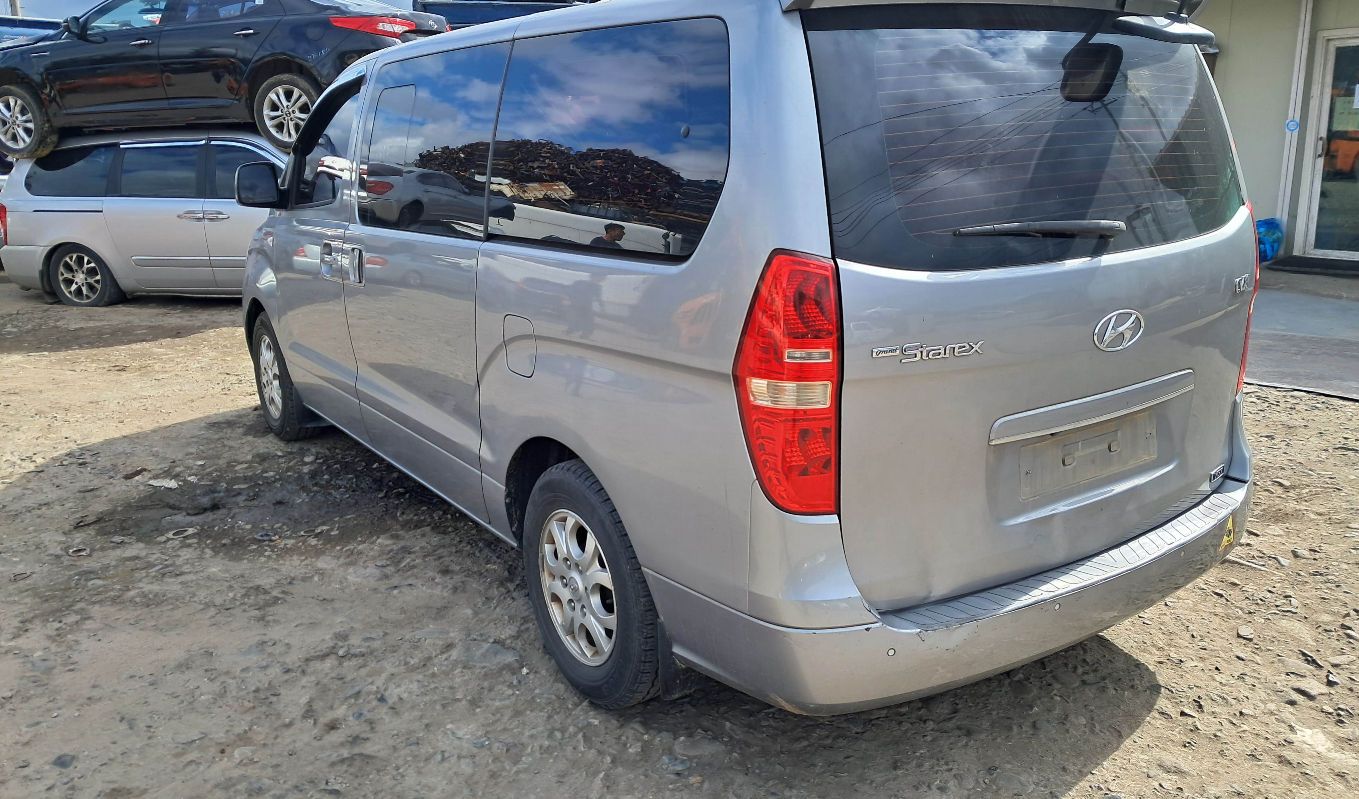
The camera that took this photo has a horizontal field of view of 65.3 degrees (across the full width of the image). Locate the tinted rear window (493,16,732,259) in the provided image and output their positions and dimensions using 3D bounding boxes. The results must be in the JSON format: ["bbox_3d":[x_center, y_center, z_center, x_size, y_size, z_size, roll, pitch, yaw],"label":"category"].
[{"bbox_3d":[-0.188,-0.613,2.514,0.060,0.540,1.080,3,10,-36],"label":"tinted rear window"}]

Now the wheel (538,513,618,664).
[{"bbox_3d":[-0.220,0.504,2.956,0.170,0.440,0.440,-11,18,-33],"label":"wheel"}]

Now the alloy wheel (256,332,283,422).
[{"bbox_3d":[-2.038,-0.125,5.513,0.170,0.440,0.440,-11,18,-33],"label":"alloy wheel"}]

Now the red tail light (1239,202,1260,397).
[{"bbox_3d":[1.579,-0.305,3.012,0.175,0.555,0.210,-11,18,-33],"label":"red tail light"}]

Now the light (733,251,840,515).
[{"bbox_3d":[0.226,-0.034,2.127,0.175,0.555,0.210,-11,18,-33],"label":"light"}]

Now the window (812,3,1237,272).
[{"bbox_3d":[0.893,-0.618,2.446,1.480,0.570,0.130,-11,-2,-33],"label":"window"}]

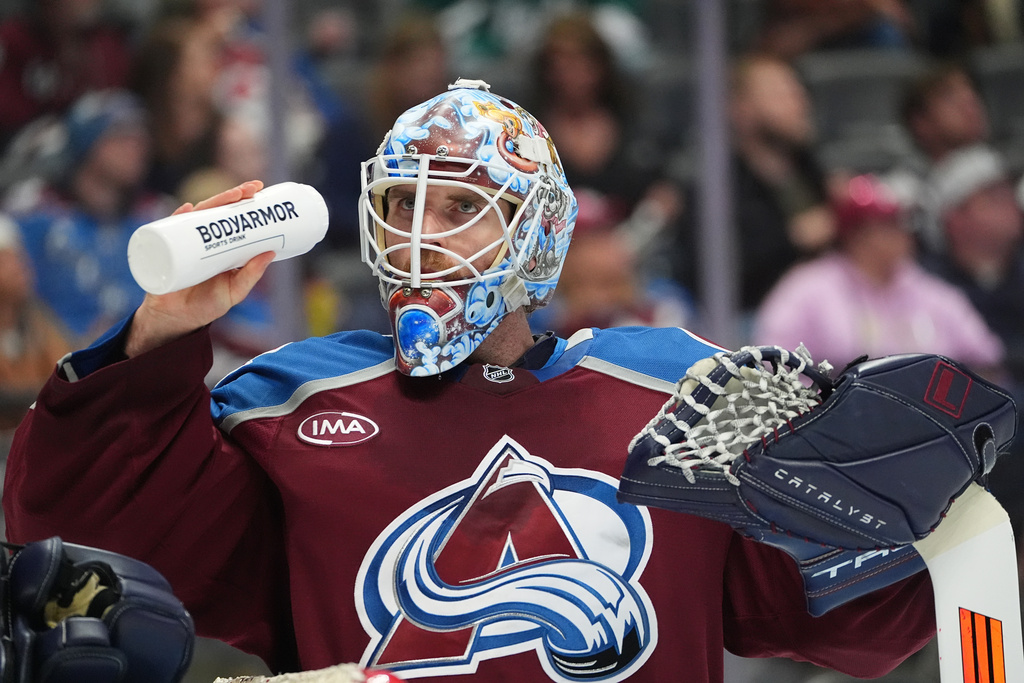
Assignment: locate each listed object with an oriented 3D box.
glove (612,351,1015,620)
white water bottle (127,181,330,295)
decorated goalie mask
[{"bbox_3d":[0.311,0.136,10.270,0.390,0.275,0.250,-6,0,16],"label":"glove"},{"bbox_3d":[-0.285,-0.106,10.330,0.220,0.077,0.077,-15,8,-36],"label":"white water bottle"},{"bbox_3d":[-0.041,-0.118,10.500,0.220,0.305,0.280,3,0,25],"label":"decorated goalie mask"}]

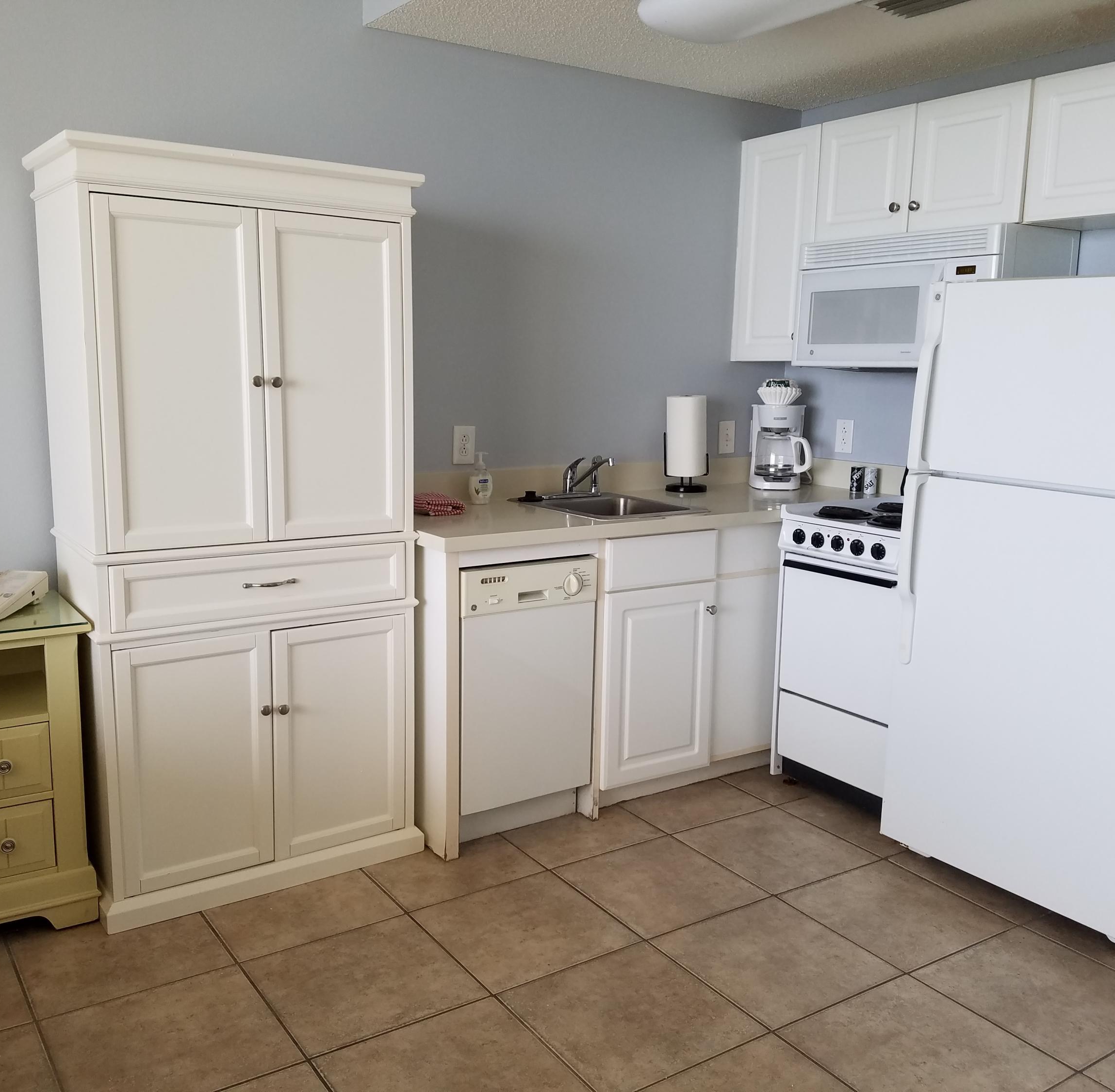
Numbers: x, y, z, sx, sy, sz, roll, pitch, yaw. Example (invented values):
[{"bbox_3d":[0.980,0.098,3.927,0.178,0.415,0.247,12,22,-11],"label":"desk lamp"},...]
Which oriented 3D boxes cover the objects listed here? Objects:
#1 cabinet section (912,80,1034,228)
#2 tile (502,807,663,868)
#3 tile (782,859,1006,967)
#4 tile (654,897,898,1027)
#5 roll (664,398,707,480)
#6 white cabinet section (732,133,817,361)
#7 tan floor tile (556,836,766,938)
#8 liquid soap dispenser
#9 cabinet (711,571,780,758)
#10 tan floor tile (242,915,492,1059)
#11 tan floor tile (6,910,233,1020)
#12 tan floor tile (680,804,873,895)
[{"bbox_3d":[1.323,-1.131,3.264,0.320,0.374,0.380,-5,12,-33],"label":"cabinet section"},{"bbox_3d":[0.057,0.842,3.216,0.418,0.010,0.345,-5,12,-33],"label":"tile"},{"bbox_3d":[0.865,0.940,2.814,0.417,0.010,0.417,-5,12,-33],"label":"tile"},{"bbox_3d":[0.510,0.973,2.579,0.417,0.010,0.417,-5,12,-33],"label":"tile"},{"bbox_3d":[0.479,-0.404,4.007,0.148,0.283,0.148,1,10,0],"label":"roll"},{"bbox_3d":[0.893,-1.052,3.926,0.320,0.773,0.379,-5,12,-33],"label":"white cabinet section"},{"bbox_3d":[0.271,0.901,2.901,0.418,0.010,0.418,-5,12,-33],"label":"tan floor tile"},{"bbox_3d":[-0.250,-0.225,3.555,0.072,0.168,0.047,-2,10,-19],"label":"liquid soap dispenser"},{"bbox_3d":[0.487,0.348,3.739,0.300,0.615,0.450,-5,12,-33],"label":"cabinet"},{"bbox_3d":[-0.432,0.968,2.435,0.418,0.010,0.418,-5,12,-33],"label":"tan floor tile"},{"bbox_3d":[-1.014,0.938,2.541,0.418,0.010,0.390,-5,12,-33],"label":"tan floor tile"},{"bbox_3d":[0.627,0.875,3.163,0.417,0.010,0.417,-5,12,-33],"label":"tan floor tile"}]

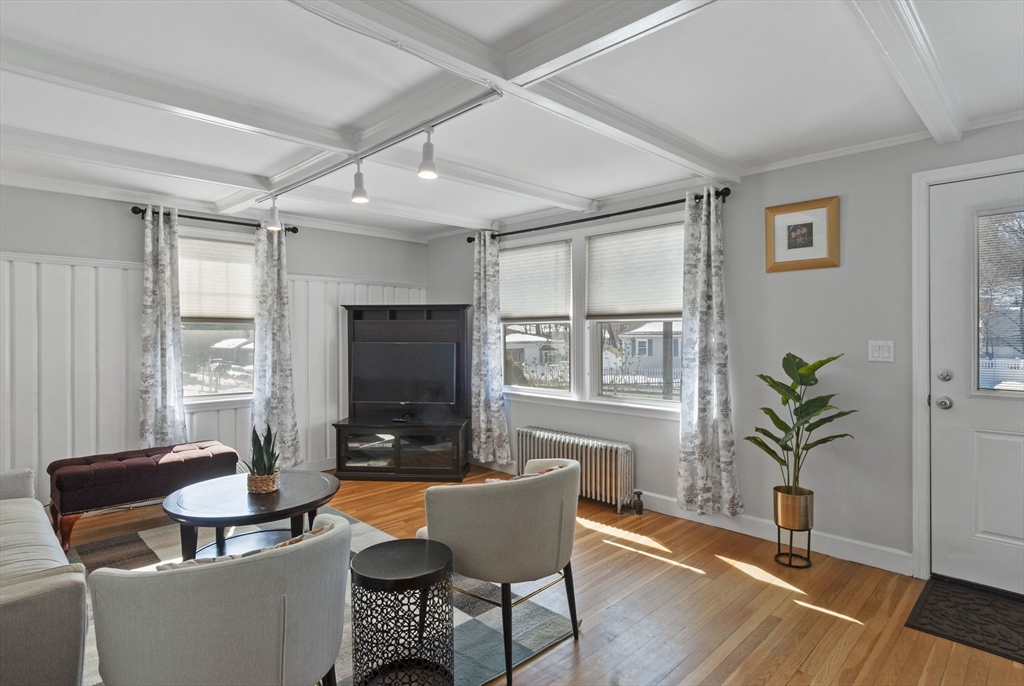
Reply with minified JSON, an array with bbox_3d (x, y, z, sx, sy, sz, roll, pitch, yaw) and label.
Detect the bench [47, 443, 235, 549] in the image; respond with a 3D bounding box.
[{"bbox_3d":[-2.449,0.991,3.487,1.010,0.500,0.440,-1,1,-43],"label":"bench"}]

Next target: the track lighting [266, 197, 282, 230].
[{"bbox_3d":[-1.658,-0.903,3.576,0.095,0.237,0.095,1,1,43],"label":"track lighting"}]

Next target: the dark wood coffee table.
[{"bbox_3d":[-1.354,1.017,2.734,0.823,0.460,0.823,-1,1,-43],"label":"dark wood coffee table"}]

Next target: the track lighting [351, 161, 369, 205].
[{"bbox_3d":[-0.841,-0.891,2.837,0.095,0.238,0.095,1,1,43],"label":"track lighting"}]

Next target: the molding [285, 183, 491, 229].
[{"bbox_3d":[-0.915,-1.103,4.276,1.879,0.090,0.154,-1,1,-42],"label":"molding"}]

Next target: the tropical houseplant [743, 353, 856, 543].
[{"bbox_3d":[1.662,0.627,2.962,0.542,1.144,0.430,1,1,43],"label":"tropical houseplant"}]

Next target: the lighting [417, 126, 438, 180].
[{"bbox_3d":[-0.389,-0.879,2.374,0.095,0.248,0.095,0,1,0],"label":"lighting"}]

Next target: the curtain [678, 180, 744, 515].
[{"bbox_3d":[1.281,0.056,3.341,0.370,2.135,0.120,0,1,43],"label":"curtain"}]

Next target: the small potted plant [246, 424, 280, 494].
[{"bbox_3d":[-1.334,0.611,2.747,0.175,0.350,0.170,-1,1,-26],"label":"small potted plant"}]

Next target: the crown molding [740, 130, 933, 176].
[{"bbox_3d":[1.797,-1.075,2.931,0.940,0.050,0.045,0,1,43],"label":"crown molding"}]

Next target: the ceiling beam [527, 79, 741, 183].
[{"bbox_3d":[0.729,-1.078,2.727,1.889,0.090,0.154,-1,1,-42],"label":"ceiling beam"}]

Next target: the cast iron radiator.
[{"bbox_3d":[0.479,0.986,4.125,1.021,0.499,0.184,1,1,43],"label":"cast iron radiator"}]

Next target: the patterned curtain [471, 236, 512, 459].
[{"bbox_3d":[-0.191,0.034,4.720,0.360,2.145,0.120,0,1,43],"label":"patterned curtain"}]

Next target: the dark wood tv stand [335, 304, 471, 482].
[{"bbox_3d":[-0.991,0.434,4.791,1.180,1.570,0.520,0,1,6],"label":"dark wood tv stand"}]

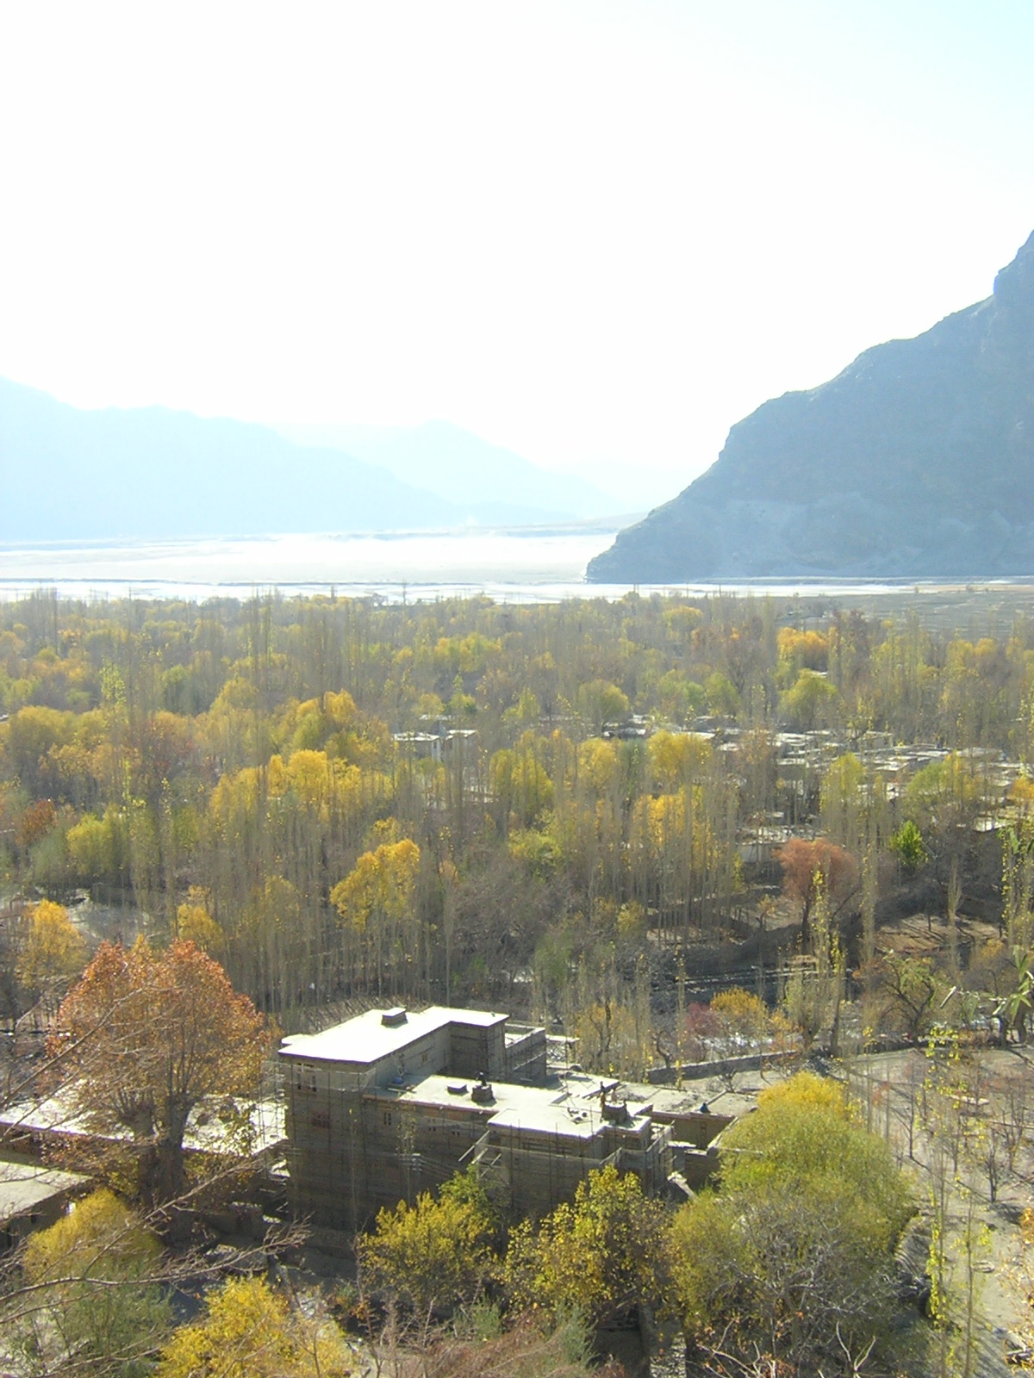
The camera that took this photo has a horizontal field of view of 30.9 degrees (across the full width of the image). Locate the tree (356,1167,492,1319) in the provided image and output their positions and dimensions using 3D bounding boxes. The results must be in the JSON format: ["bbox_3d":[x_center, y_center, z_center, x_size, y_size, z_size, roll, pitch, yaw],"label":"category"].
[{"bbox_3d":[-6.520,39.680,134.990,10.020,9.800,9.000,0,6,0],"label":"tree"}]

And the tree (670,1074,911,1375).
[{"bbox_3d":[18.730,36.230,128.120,16.440,18.000,14.500,0,6,0],"label":"tree"}]

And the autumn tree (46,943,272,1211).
[{"bbox_3d":[-28.950,31.270,151.750,17.640,22.300,17.000,0,6,0],"label":"autumn tree"}]

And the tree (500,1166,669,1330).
[{"bbox_3d":[4.920,39.330,132.440,11.580,11.000,10.500,0,6,0],"label":"tree"}]

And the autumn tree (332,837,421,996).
[{"bbox_3d":[-16.810,27.370,224.720,10.730,19.300,9.500,0,6,0],"label":"autumn tree"}]

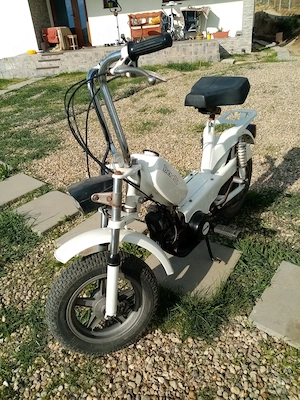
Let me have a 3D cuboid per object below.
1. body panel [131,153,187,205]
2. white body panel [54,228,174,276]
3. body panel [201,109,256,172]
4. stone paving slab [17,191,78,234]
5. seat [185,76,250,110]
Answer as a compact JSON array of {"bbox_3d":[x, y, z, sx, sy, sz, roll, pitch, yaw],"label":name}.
[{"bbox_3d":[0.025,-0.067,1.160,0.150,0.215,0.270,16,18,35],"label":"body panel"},{"bbox_3d":[-0.112,0.194,1.076,0.420,0.170,0.105,1,12,-16],"label":"white body panel"},{"bbox_3d":[0.400,-0.333,1.577,0.170,0.240,0.500,16,35,35],"label":"body panel"},{"bbox_3d":[-0.718,0.081,2.175,0.400,0.045,0.430,-29,36,-36],"label":"stone paving slab"},{"bbox_3d":[0.276,-0.470,1.349,0.230,0.115,0.300,16,35,35],"label":"seat"}]

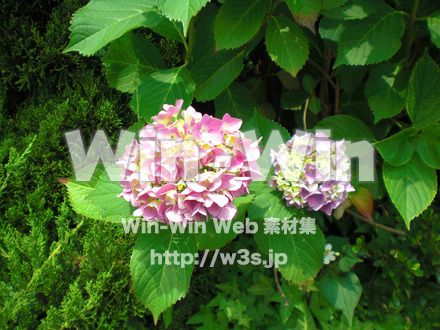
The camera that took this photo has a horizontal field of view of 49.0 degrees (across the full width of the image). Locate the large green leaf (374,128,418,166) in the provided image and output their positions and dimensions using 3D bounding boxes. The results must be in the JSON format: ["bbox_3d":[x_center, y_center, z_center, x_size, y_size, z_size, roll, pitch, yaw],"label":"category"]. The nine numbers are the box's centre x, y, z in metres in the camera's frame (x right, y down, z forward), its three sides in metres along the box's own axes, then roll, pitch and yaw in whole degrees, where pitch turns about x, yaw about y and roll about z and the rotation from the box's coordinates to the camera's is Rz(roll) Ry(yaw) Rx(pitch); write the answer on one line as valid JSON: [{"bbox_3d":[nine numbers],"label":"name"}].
[{"bbox_3d":[0.252,-0.026,0.690,0.078,0.025,0.055,-23,59,-22],"label":"large green leaf"}]

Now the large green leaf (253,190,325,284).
[{"bbox_3d":[0.091,0.100,0.655,0.090,0.025,0.137,-20,68,-8],"label":"large green leaf"}]

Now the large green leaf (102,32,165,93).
[{"bbox_3d":[-0.114,-0.149,0.734,0.117,0.022,0.090,9,71,13],"label":"large green leaf"}]

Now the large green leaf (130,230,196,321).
[{"bbox_3d":[-0.069,0.133,0.610,0.083,0.022,0.142,9,69,0],"label":"large green leaf"}]

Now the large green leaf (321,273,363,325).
[{"bbox_3d":[0.197,0.218,0.783,0.068,0.015,0.086,-7,64,-3],"label":"large green leaf"}]

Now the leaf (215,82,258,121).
[{"bbox_3d":[0.034,-0.091,0.804,0.080,0.018,0.111,-18,67,-8],"label":"leaf"}]

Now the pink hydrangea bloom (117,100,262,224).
[{"bbox_3d":[-0.037,-0.003,0.580,0.172,0.135,0.165,0,28,0],"label":"pink hydrangea bloom"}]

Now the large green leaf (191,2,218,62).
[{"bbox_3d":[-0.021,-0.203,0.740,0.055,0.025,0.095,5,69,2],"label":"large green leaf"}]

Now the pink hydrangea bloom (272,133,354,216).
[{"bbox_3d":[0.123,0.011,0.640,0.112,0.100,0.108,0,28,0],"label":"pink hydrangea bloom"}]

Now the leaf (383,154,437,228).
[{"bbox_3d":[0.280,0.034,0.705,0.081,0.022,0.127,10,70,7],"label":"leaf"}]

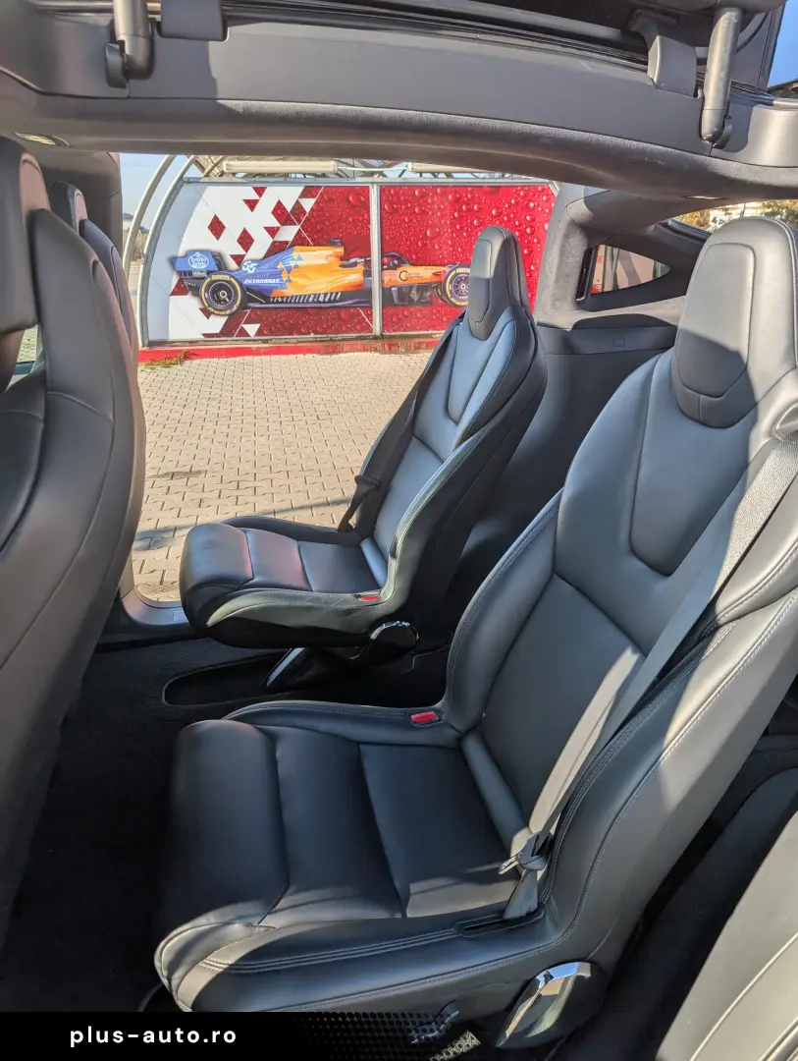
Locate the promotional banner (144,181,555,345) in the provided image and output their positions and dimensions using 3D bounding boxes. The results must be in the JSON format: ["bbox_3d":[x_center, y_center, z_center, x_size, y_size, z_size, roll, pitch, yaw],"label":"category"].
[{"bbox_3d":[-0.314,-3.168,8.666,5.430,1.705,0.060,-5,23,-9],"label":"promotional banner"}]

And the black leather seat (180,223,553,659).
[{"bbox_3d":[-0.109,-0.219,1.766,0.876,0.947,0.522,-6,23,-12],"label":"black leather seat"}]

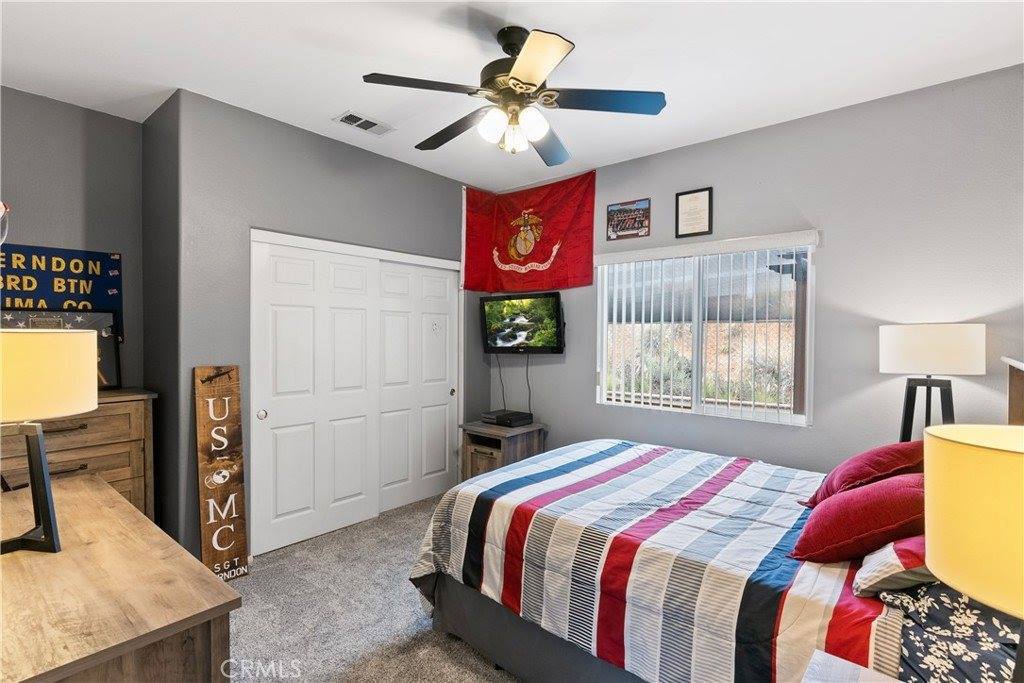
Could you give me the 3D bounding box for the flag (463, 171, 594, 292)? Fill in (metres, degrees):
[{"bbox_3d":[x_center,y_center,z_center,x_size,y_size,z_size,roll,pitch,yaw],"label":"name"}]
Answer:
[{"bbox_3d":[0.113,-0.926,4.132,1.110,0.920,0.410,1,1,33],"label":"flag"}]

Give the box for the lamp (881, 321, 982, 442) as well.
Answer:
[{"bbox_3d":[2.095,0.239,2.430,0.400,0.650,0.400,1,1,40],"label":"lamp"}]

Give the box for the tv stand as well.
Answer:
[{"bbox_3d":[-0.077,1.042,4.178,0.535,0.610,0.530,1,1,40],"label":"tv stand"}]

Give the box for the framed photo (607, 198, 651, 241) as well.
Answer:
[{"bbox_3d":[0.892,-0.934,3.727,0.358,0.280,0.020,1,1,40],"label":"framed photo"}]

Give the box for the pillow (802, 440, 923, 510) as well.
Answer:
[{"bbox_3d":[1.505,0.562,2.079,0.450,0.170,0.450,0,-33,-50],"label":"pillow"}]

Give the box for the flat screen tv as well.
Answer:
[{"bbox_3d":[0.091,-0.153,4.212,0.785,0.510,0.090,1,8,31],"label":"flat screen tv"}]

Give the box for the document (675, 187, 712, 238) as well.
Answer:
[{"bbox_3d":[1.277,-0.902,3.400,0.256,0.320,0.020,1,1,40],"label":"document"}]

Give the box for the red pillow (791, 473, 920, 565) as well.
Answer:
[{"bbox_3d":[1.180,0.567,1.581,0.450,0.170,0.450,-38,-24,34],"label":"red pillow"}]

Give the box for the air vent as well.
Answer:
[{"bbox_3d":[-0.948,-1.393,3.137,0.217,0.020,0.360,1,1,40],"label":"air vent"}]

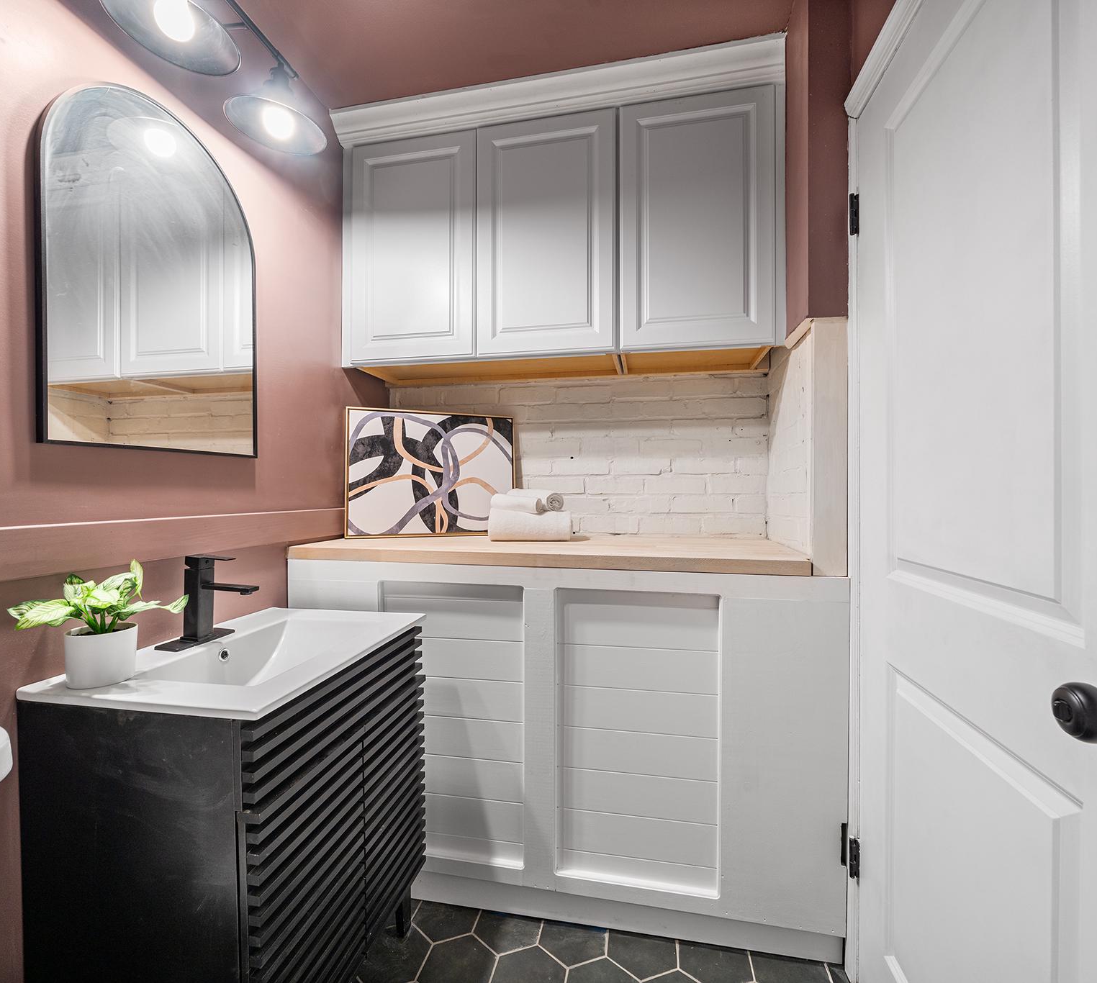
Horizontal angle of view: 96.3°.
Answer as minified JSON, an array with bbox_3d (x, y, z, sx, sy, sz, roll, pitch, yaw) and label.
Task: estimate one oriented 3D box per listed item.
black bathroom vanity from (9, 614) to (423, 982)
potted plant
[{"bbox_3d":[-0.613,0.744,1.072,0.453,0.827,0.593,0,0,10],"label":"black bathroom vanity"},{"bbox_3d":[-0.781,0.232,0.888,0.190,0.206,0.280,0,0,10],"label":"potted plant"}]

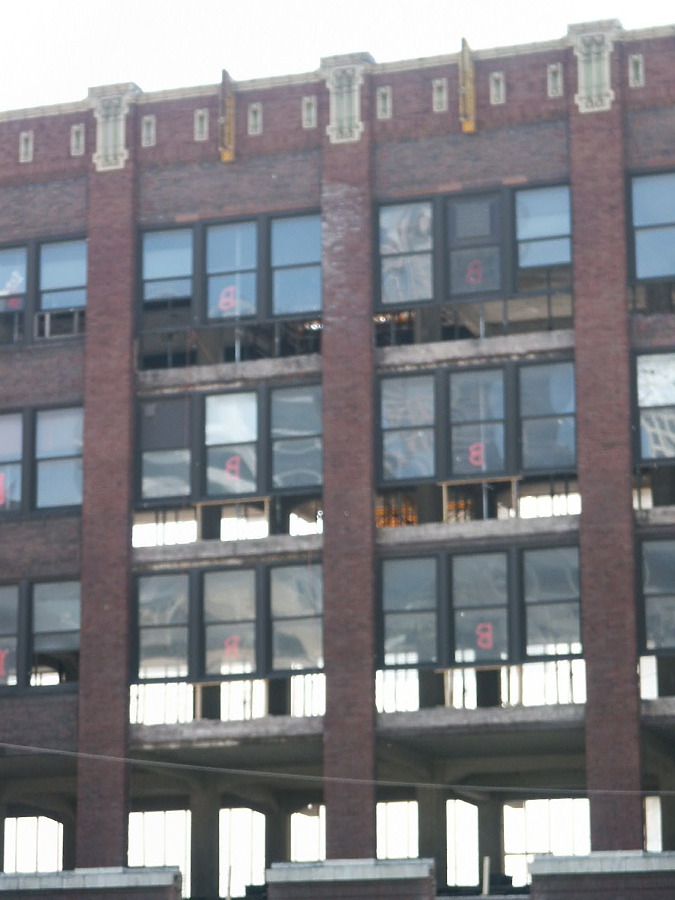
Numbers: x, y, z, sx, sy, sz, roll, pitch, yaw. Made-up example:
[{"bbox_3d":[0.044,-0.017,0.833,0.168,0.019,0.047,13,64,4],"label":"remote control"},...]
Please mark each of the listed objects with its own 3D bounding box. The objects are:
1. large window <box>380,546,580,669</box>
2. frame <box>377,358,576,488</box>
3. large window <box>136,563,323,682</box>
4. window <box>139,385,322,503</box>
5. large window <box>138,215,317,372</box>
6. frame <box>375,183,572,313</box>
[{"bbox_3d":[2.888,3.202,56.072,4.290,2.320,0.200,-5,-14,18],"label":"large window"},{"bbox_3d":[2.855,-0.556,56.981,4.290,2.400,0.200,-5,-14,18],"label":"frame"},{"bbox_3d":[-2.273,3.629,57.757,4.280,2.330,0.200,-5,-14,18],"label":"large window"},{"bbox_3d":[-2.294,-0.124,58.661,4.280,2.370,0.200,-5,-14,18],"label":"window"},{"bbox_3d":[-2.319,-3.435,59.460,4.270,3.110,0.200,-5,-14,18],"label":"large window"},{"bbox_3d":[2.835,-4.264,57.873,4.290,2.370,0.200,-5,-14,18],"label":"frame"}]

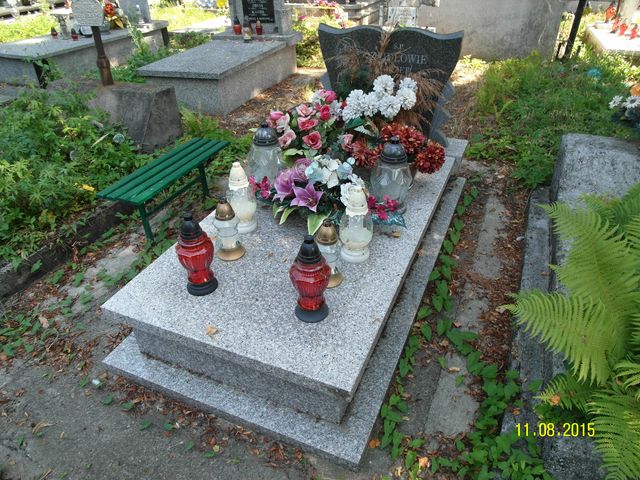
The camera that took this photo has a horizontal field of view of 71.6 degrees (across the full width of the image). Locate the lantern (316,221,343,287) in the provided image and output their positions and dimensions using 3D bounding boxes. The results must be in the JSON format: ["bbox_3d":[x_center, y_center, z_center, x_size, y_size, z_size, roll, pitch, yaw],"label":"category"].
[{"bbox_3d":[0.035,0.051,1.632,0.111,0.263,0.111,-2,35,2],"label":"lantern"}]

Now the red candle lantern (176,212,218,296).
[{"bbox_3d":[-0.439,0.041,1.558,0.136,0.311,0.136,12,37,21],"label":"red candle lantern"}]

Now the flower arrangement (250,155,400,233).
[{"bbox_3d":[0.003,-0.236,2.045,0.693,0.267,0.366,12,38,21],"label":"flower arrangement"}]

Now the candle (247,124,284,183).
[{"bbox_3d":[-0.278,-0.428,2.281,0.186,0.342,0.186,-2,35,2],"label":"candle"}]

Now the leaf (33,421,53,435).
[{"bbox_3d":[-0.950,0.643,1.527,0.067,0.012,0.033,-21,39,-24],"label":"leaf"}]

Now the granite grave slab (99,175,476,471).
[{"bbox_3d":[0.040,-0.056,2.239,1.079,0.255,2.054,12,38,21],"label":"granite grave slab"}]

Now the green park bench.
[{"bbox_3d":[-0.912,-0.343,2.803,0.280,0.269,0.895,12,37,21],"label":"green park bench"}]

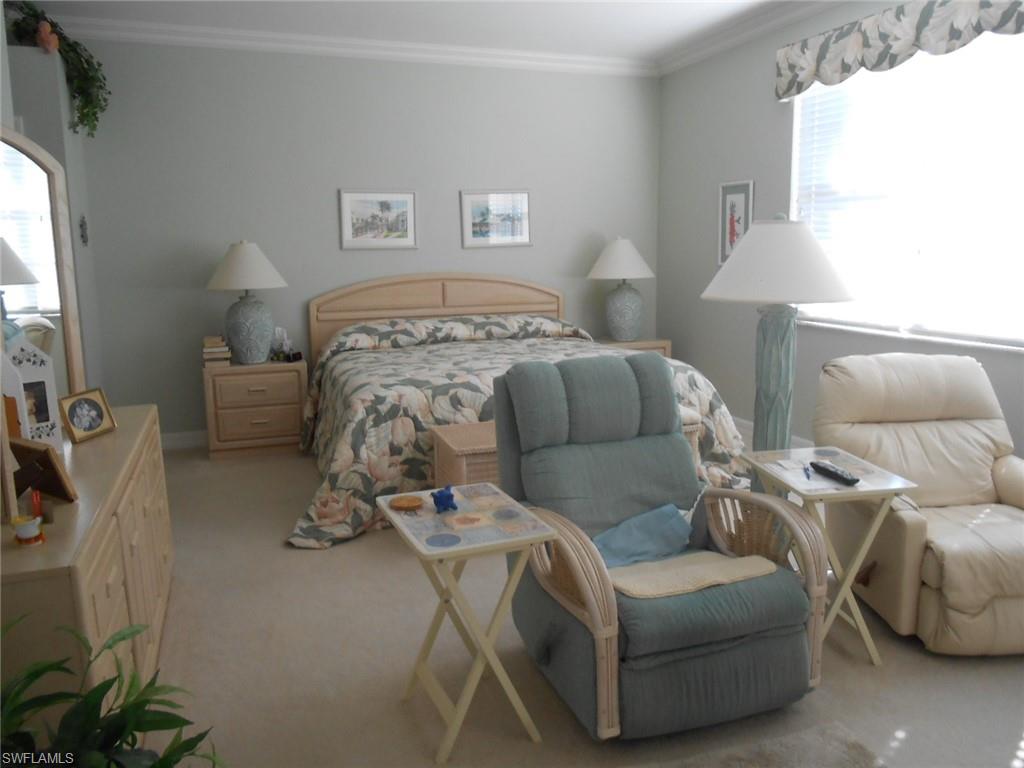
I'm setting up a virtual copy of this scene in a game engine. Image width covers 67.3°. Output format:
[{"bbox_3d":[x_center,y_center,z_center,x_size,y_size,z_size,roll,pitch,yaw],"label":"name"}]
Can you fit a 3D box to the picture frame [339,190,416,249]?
[{"bbox_3d":[-0.985,-1.211,5.693,0.561,0.416,0.024,-4,10,-19],"label":"picture frame"}]

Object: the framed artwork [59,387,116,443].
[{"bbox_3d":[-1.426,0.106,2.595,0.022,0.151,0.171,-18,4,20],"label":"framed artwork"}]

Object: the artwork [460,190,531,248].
[{"bbox_3d":[-0.122,-1.284,5.994,0.557,0.425,0.024,-4,10,-19],"label":"artwork"}]

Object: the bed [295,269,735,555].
[{"bbox_3d":[-0.166,-0.085,4.977,2.460,1.207,2.240,-4,10,-19],"label":"bed"}]

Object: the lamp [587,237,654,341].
[{"bbox_3d":[0.915,-0.782,6.329,0.560,0.830,0.560,-1,9,0],"label":"lamp"}]

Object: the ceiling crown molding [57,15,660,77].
[{"bbox_3d":[-0.837,-2.466,5.683,4.458,0.110,0.110,-4,10,-19],"label":"ceiling crown molding"}]

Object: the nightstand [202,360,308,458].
[{"bbox_3d":[-1.784,0.155,5.411,0.662,0.628,0.400,-4,10,-19],"label":"nightstand"}]

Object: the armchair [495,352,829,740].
[{"bbox_3d":[0.462,0.430,2.630,0.810,0.980,0.960,-4,10,-19],"label":"armchair"}]

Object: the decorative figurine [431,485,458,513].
[{"bbox_3d":[-0.192,0.320,2.208,0.075,0.066,0.075,-4,10,-19],"label":"decorative figurine"}]

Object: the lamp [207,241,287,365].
[{"bbox_3d":[-1.845,-0.565,5.329,0.560,0.840,0.560,-4,10,-19],"label":"lamp"}]

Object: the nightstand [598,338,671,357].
[{"bbox_3d":[0.930,-0.046,6.361,0.660,0.628,0.400,-4,10,-19],"label":"nightstand"}]

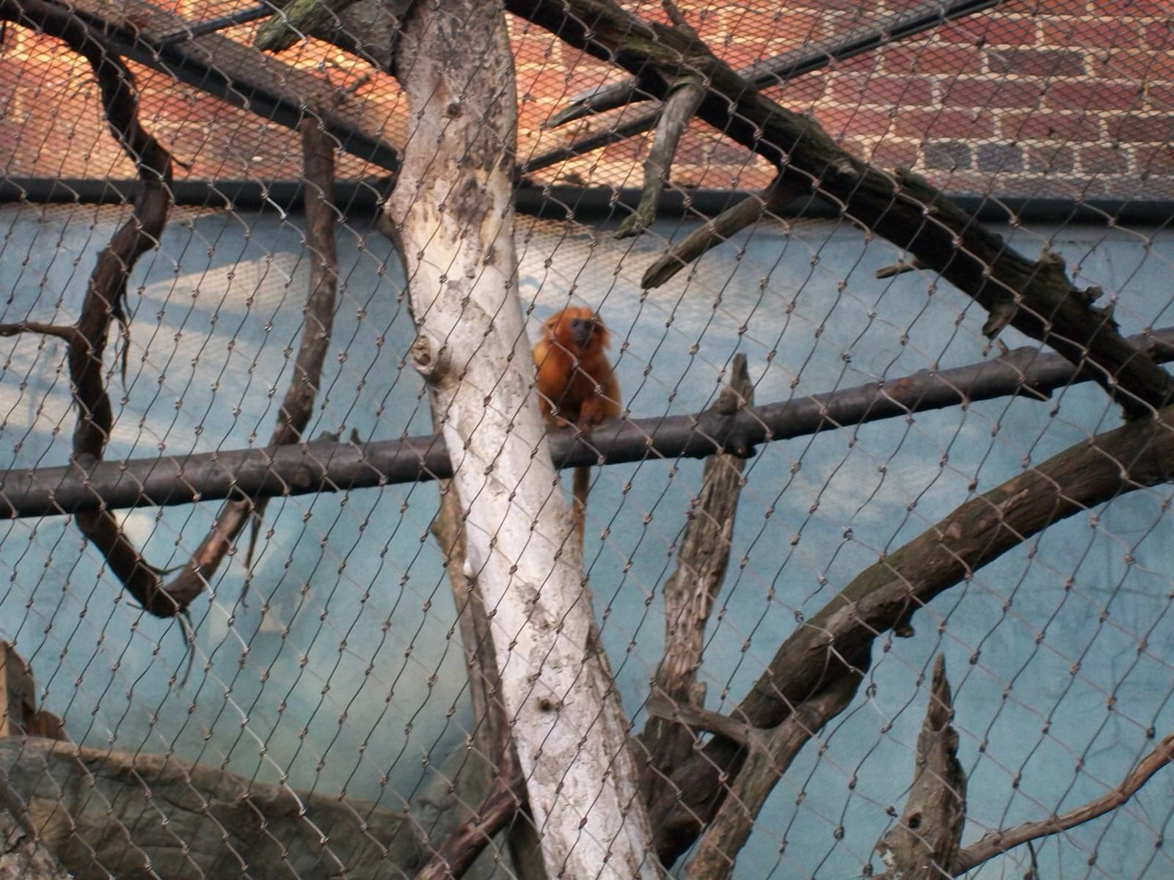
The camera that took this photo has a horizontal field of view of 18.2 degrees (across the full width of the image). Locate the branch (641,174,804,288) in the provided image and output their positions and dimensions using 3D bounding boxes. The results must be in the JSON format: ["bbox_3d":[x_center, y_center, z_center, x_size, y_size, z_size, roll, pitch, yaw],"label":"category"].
[{"bbox_3d":[0.225,-0.340,5.990,0.332,0.055,0.055,-32,1,-22],"label":"branch"}]

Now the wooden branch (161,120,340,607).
[{"bbox_3d":[-0.549,-0.119,6.450,0.159,0.903,0.130,17,-7,0],"label":"wooden branch"}]

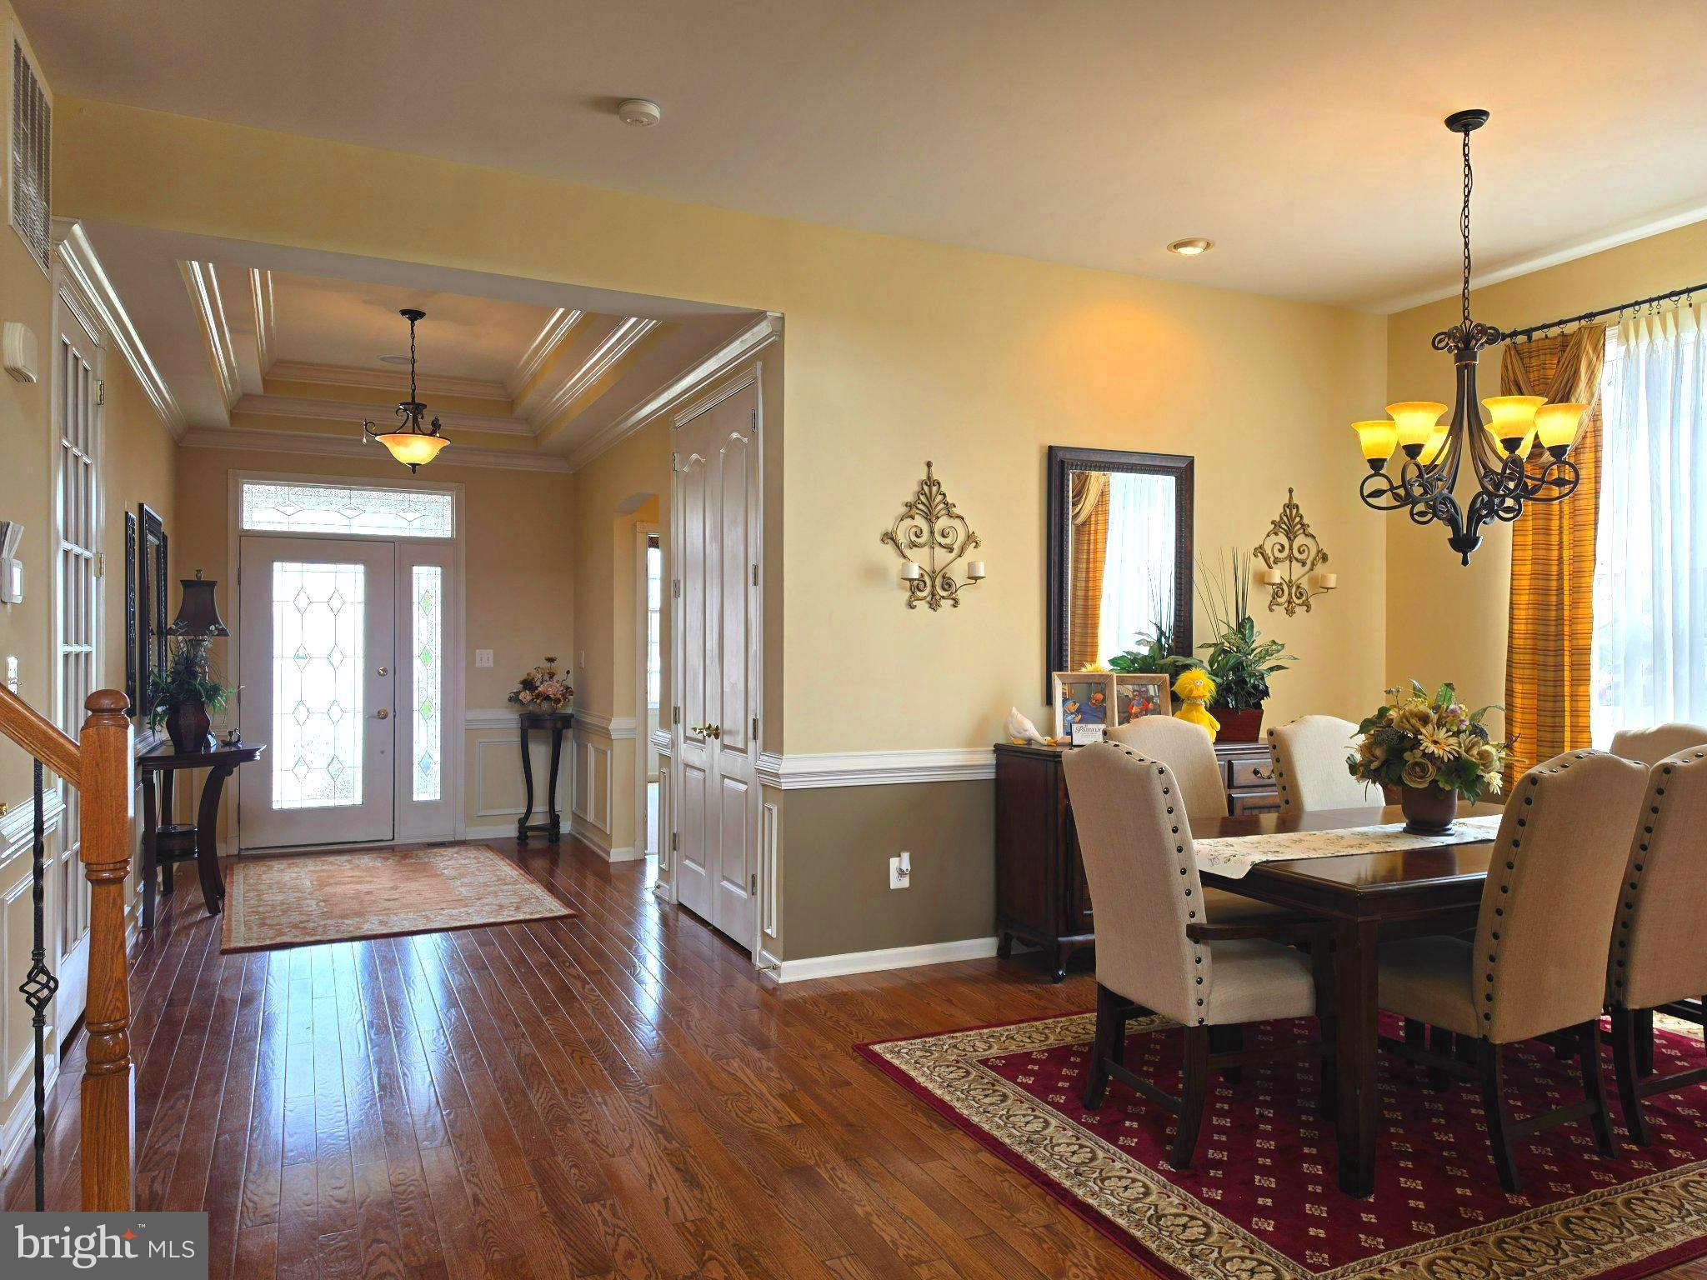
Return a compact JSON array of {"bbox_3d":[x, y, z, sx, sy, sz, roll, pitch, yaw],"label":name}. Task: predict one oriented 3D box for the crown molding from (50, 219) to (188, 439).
[{"bbox_3d":[-3.300,-1.248,5.298,0.090,0.105,4.010,0,0,-26],"label":"crown molding"}]

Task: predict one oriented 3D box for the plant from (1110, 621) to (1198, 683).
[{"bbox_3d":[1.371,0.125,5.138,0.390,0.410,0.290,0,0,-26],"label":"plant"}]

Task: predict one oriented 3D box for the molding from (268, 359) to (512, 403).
[{"bbox_3d":[-2.865,-1.615,7.096,1.450,0.100,0.090,0,0,-26],"label":"molding"}]

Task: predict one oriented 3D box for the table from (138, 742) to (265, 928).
[{"bbox_3d":[-3.326,0.964,5.869,0.505,0.830,1.065,0,0,-26],"label":"table"}]

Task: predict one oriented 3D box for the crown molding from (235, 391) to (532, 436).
[{"bbox_3d":[-2.987,-1.452,7.356,1.840,0.100,0.100,0,0,-26],"label":"crown molding"}]

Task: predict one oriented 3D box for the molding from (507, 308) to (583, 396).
[{"bbox_3d":[-1.672,-1.610,6.149,0.100,0.115,2.700,0,0,-26],"label":"molding"}]

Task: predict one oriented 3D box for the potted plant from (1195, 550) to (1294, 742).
[{"bbox_3d":[1.734,0.025,5.109,0.390,0.853,0.370,0,0,-26],"label":"potted plant"}]

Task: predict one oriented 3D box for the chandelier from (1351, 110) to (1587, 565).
[{"bbox_3d":[1.985,-0.959,3.666,0.690,1.460,0.690,0,0,-26],"label":"chandelier"}]

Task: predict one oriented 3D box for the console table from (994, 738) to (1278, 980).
[{"bbox_3d":[1.350,0.914,5.015,1.390,0.930,0.470,0,0,-25],"label":"console table"}]

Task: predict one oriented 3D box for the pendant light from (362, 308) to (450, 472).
[{"bbox_3d":[-2.284,-1.276,5.841,0.430,0.830,0.420,0,0,-26],"label":"pendant light"}]

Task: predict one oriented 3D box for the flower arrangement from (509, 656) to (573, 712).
[{"bbox_3d":[-2.157,0.311,7.820,0.440,0.410,0.380,0,0,-26],"label":"flower arrangement"}]

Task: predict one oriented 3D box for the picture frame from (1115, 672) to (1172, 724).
[{"bbox_3d":[1.308,0.310,5.151,0.265,0.305,0.040,0,-10,-4],"label":"picture frame"}]

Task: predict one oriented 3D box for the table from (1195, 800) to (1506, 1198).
[{"bbox_3d":[1.780,0.985,3.595,1.750,0.760,1.050,0,0,-25],"label":"table"}]

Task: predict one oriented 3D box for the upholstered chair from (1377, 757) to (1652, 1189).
[{"bbox_3d":[1.716,0.818,3.098,0.510,1.100,0.630,0,0,-25],"label":"upholstered chair"}]

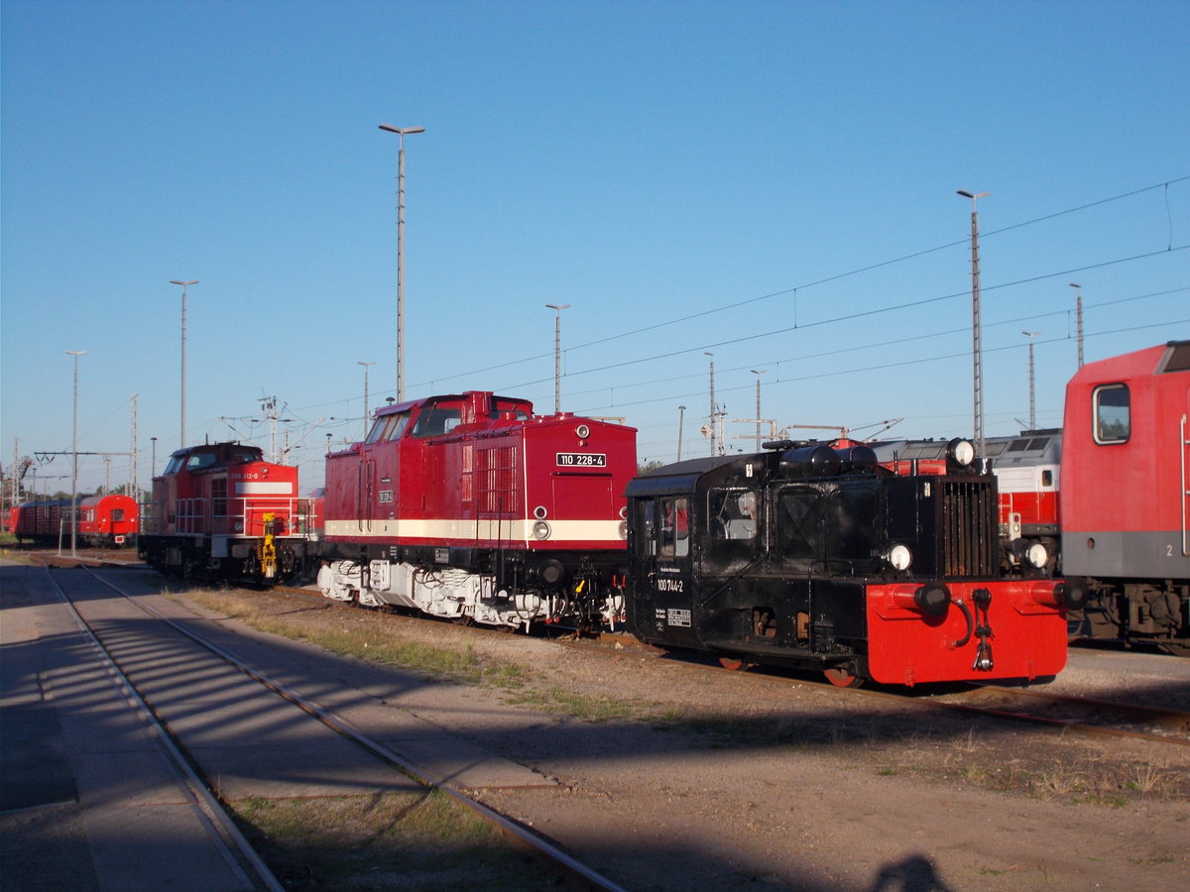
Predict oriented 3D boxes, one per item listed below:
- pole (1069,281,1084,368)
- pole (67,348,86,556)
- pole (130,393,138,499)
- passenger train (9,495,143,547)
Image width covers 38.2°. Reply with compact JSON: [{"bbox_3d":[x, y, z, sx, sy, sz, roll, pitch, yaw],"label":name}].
[{"bbox_3d":[20.593,-0.934,73.316,0.680,12.045,0.280,1,-3,-19],"label":"pole"},{"bbox_3d":[-30.428,0.420,100.774,1.100,12.045,0.280,1,-3,-19],"label":"pole"},{"bbox_3d":[-41.059,2.059,152.695,0.650,13.400,0.500,1,-3,-25],"label":"pole"},{"bbox_3d":[-45.362,6.583,148.281,2.900,4.050,47.000,1,-3,-25],"label":"passenger train"}]

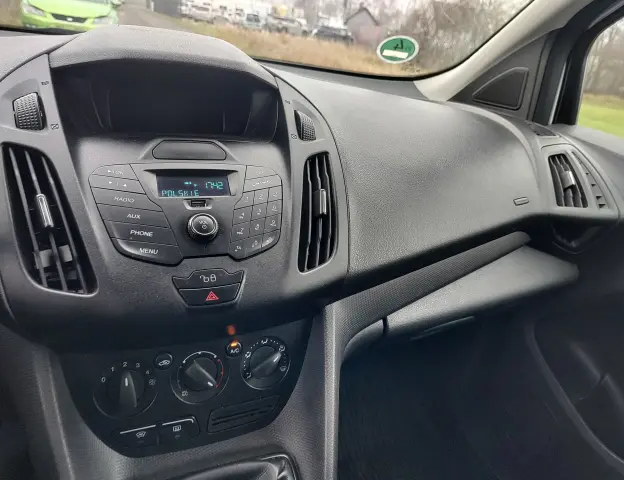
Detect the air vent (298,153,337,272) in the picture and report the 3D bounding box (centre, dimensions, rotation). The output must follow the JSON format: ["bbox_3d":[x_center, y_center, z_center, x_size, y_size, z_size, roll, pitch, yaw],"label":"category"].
[{"bbox_3d":[0.005,-0.030,0.480,0.048,0.040,0.160,11,64,-18],"label":"air vent"}]

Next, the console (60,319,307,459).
[{"bbox_3d":[-0.120,0.164,0.466,0.265,0.130,0.040,-4,6,-24],"label":"console"}]

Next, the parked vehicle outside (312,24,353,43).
[{"bbox_3d":[1.834,-19.379,40.000,4.350,1.480,1.800,-16,37,-40],"label":"parked vehicle outside"}]

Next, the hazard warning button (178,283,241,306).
[{"bbox_3d":[-0.093,0.051,0.388,0.053,0.018,0.012,-4,-12,-24],"label":"hazard warning button"}]

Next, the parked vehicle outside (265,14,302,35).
[{"bbox_3d":[-2.652,-20.731,41.000,1.820,1.550,4.400,27,32,30],"label":"parked vehicle outside"}]

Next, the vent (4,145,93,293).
[{"bbox_3d":[-0.234,-0.014,0.372,0.048,0.040,0.160,-20,76,-29],"label":"vent"}]

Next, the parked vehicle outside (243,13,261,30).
[{"bbox_3d":[-5.976,-21.484,42.000,1.850,1.650,4.400,-2,29,-21],"label":"parked vehicle outside"}]

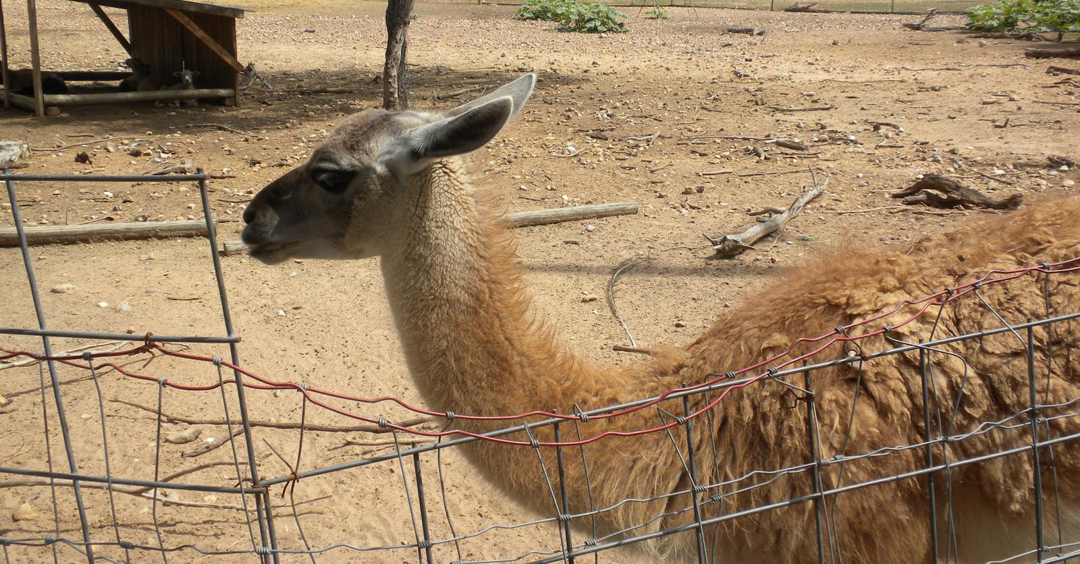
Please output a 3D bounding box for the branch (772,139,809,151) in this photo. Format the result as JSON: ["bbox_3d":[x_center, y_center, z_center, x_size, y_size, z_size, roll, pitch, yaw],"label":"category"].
[{"bbox_3d":[1.916,-1.047,8.781,0.300,0.060,0.080,15,22,42],"label":"branch"}]

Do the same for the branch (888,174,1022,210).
[{"bbox_3d":[2.470,-0.535,6.831,0.780,0.150,0.260,3,17,12],"label":"branch"}]

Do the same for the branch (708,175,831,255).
[{"bbox_3d":[1.314,-0.426,6.457,0.360,0.180,1.550,9,19,31],"label":"branch"}]

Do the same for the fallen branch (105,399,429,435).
[{"bbox_3d":[-0.884,0.435,3.797,1.100,0.070,0.130,1,16,7],"label":"fallen branch"}]

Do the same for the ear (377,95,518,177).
[{"bbox_3d":[-0.128,-0.205,1.620,0.210,0.068,0.065,-27,10,13],"label":"ear"}]

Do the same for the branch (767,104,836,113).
[{"bbox_3d":[2.457,-1.639,10.808,0.660,0.050,0.140,2,16,8],"label":"branch"}]

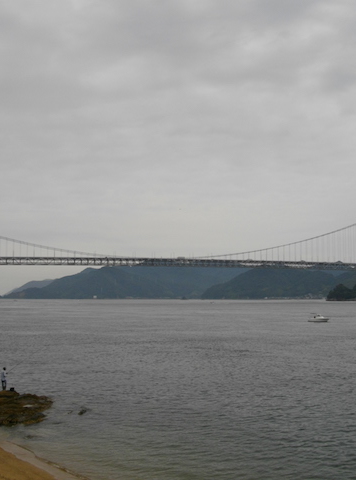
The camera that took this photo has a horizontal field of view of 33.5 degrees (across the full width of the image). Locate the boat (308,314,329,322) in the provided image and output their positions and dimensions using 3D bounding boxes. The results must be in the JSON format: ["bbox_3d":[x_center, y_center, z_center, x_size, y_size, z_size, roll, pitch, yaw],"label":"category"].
[{"bbox_3d":[44.776,24.851,188.000,6.700,2.350,2.400,-1,-6,7],"label":"boat"}]

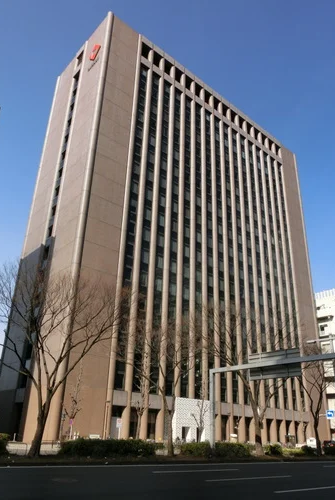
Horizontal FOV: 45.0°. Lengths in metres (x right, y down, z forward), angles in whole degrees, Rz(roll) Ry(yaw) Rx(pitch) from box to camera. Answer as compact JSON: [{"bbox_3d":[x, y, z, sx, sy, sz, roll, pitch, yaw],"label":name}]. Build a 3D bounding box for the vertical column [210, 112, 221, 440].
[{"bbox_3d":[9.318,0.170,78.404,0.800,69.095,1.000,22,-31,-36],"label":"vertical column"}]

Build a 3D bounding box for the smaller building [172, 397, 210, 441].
[{"bbox_3d":[3.096,26.388,61.345,7.830,6.813,3.200,22,-31,-36],"label":"smaller building"}]

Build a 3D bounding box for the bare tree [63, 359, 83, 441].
[{"bbox_3d":[-10.890,16.991,45.345,2.243,9.348,2.130,22,-31,-36],"label":"bare tree"}]

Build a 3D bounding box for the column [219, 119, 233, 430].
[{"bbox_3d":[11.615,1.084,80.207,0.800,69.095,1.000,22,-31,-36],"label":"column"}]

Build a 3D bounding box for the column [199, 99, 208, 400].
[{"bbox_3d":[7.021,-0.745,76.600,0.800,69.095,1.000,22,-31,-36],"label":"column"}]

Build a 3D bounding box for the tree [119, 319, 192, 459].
[{"bbox_3d":[-0.766,10.001,30.561,5.592,10.000,5.313,2,-25,1],"label":"tree"}]

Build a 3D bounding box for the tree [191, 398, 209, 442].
[{"bbox_3d":[4.530,24.398,56.907,2.533,6.593,2.406,22,-31,-36],"label":"tree"}]

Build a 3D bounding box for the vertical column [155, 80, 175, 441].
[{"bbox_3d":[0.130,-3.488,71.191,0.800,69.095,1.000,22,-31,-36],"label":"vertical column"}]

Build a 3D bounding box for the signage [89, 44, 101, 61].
[{"bbox_3d":[-14.253,-38.964,79.383,0.400,4.800,3.400,22,-31,-36],"label":"signage"}]

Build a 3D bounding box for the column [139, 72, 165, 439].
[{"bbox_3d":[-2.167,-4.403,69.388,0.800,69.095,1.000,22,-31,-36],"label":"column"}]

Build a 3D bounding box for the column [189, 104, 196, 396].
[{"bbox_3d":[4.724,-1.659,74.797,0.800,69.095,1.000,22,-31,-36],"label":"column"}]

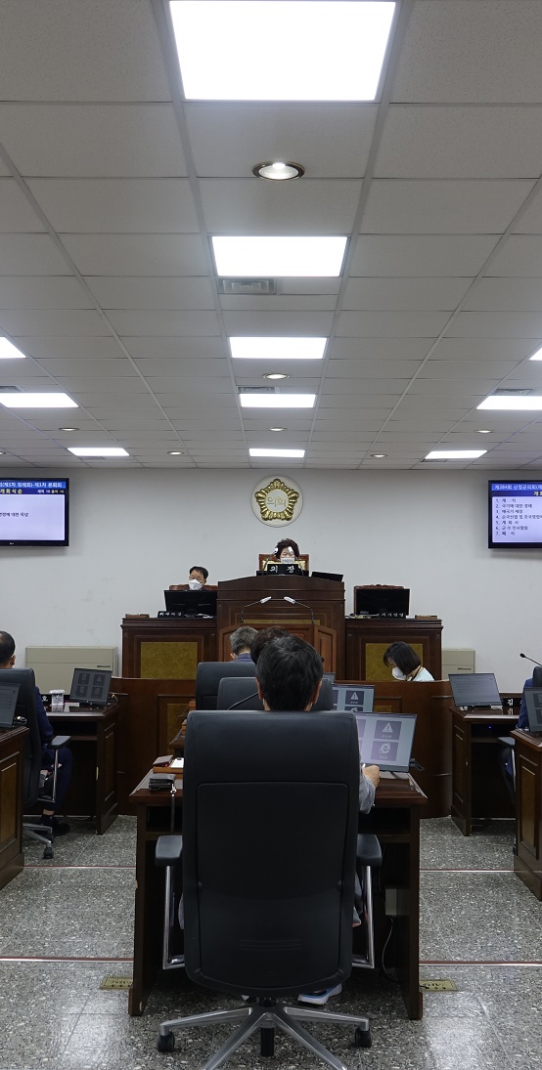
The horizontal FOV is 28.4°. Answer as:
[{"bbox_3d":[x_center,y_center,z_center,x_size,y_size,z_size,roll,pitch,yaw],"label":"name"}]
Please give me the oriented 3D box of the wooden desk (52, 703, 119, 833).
[{"bbox_3d":[-1.563,1.556,7.119,1.020,0.750,0.590,0,-3,0],"label":"wooden desk"}]

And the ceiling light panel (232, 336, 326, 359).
[{"bbox_3d":[0.044,-1.150,6.548,0.595,0.060,0.595,0,-3,0],"label":"ceiling light panel"}]

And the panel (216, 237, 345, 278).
[{"bbox_3d":[0.036,-1.242,4.758,0.585,0.040,0.570,0,-3,0],"label":"panel"}]

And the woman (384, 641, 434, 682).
[{"bbox_3d":[1.048,1.404,7.933,0.650,1.200,0.500,3,-4,-41],"label":"woman"}]

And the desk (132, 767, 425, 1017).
[{"bbox_3d":[0.028,1.290,3.931,1.020,0.738,0.545,0,-3,1],"label":"desk"}]

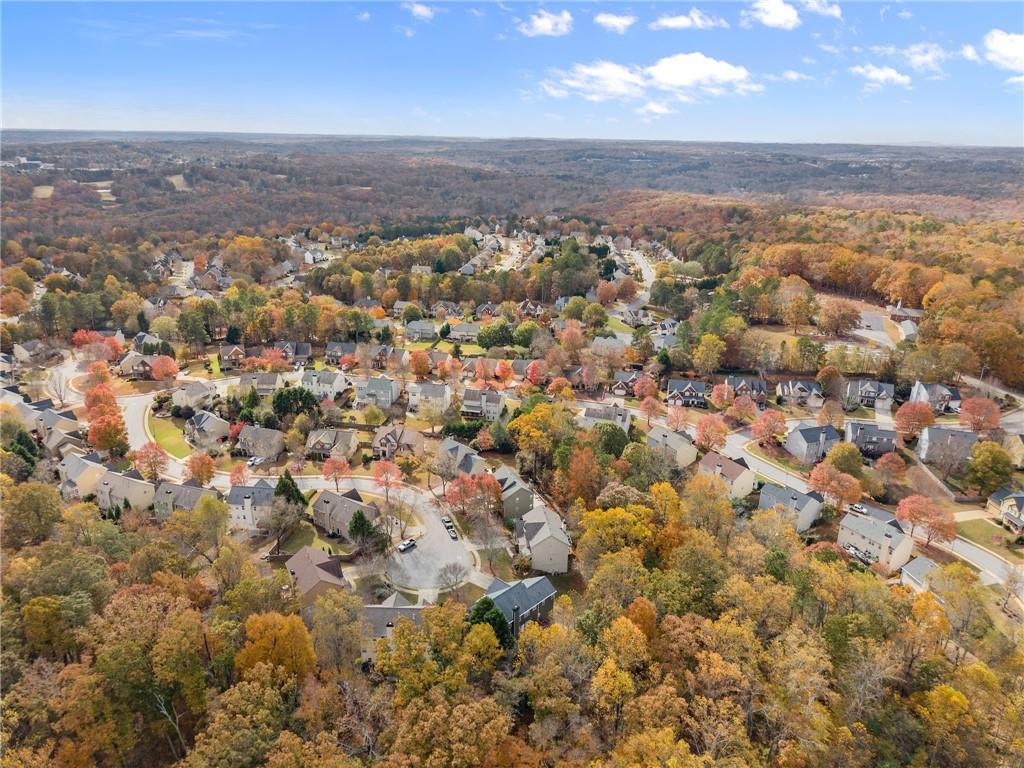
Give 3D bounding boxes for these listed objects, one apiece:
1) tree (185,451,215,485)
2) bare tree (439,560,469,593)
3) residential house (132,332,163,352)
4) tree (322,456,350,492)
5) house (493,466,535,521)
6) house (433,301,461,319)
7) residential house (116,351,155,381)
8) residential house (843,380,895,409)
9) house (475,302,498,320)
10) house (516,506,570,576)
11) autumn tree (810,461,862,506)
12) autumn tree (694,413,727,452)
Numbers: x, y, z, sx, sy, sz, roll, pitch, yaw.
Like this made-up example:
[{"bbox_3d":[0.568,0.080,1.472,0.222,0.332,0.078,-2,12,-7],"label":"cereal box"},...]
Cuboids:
[{"bbox_3d":[-97.300,26.700,222.500,8.900,11.400,8.900,-8,21,-24],"label":"tree"},{"bbox_3d":[-14.430,49.390,177.580,7.800,8.600,7.600,1,19,0],"label":"bare tree"},{"bbox_3d":[-189.560,-20.950,372.730,14.000,9.670,11.300,15,24,34],"label":"residential house"},{"bbox_3d":[-57.330,29.930,231.930,8.700,11.600,8.700,1,19,0],"label":"tree"},{"bbox_3d":[-0.320,32.230,215.110,10.890,9.140,15.260,-5,20,-16],"label":"house"},{"bbox_3d":[-39.989,-46.419,442.870,16.000,9.200,11.500,2,19,4],"label":"house"},{"bbox_3d":[-174.063,-8.717,333.587,15.500,10.000,11.500,-1,19,-6],"label":"residential house"},{"bbox_3d":[150.130,3.970,296.570,14.300,9.300,11.300,4,19,8],"label":"residential house"},{"bbox_3d":[-14.090,-43.440,424.690,12.600,9.000,10.800,3,19,4],"label":"house"},{"bbox_3d":[7.910,40.720,187.440,13.200,10.470,15.330,-1,19,-6],"label":"house"},{"bbox_3d":[98.300,31.100,216.500,14.300,12.800,13.000,11,21,25],"label":"autumn tree"},{"bbox_3d":[70.100,17.610,248.940,10.300,12.500,10.300,1,19,0],"label":"autumn tree"}]

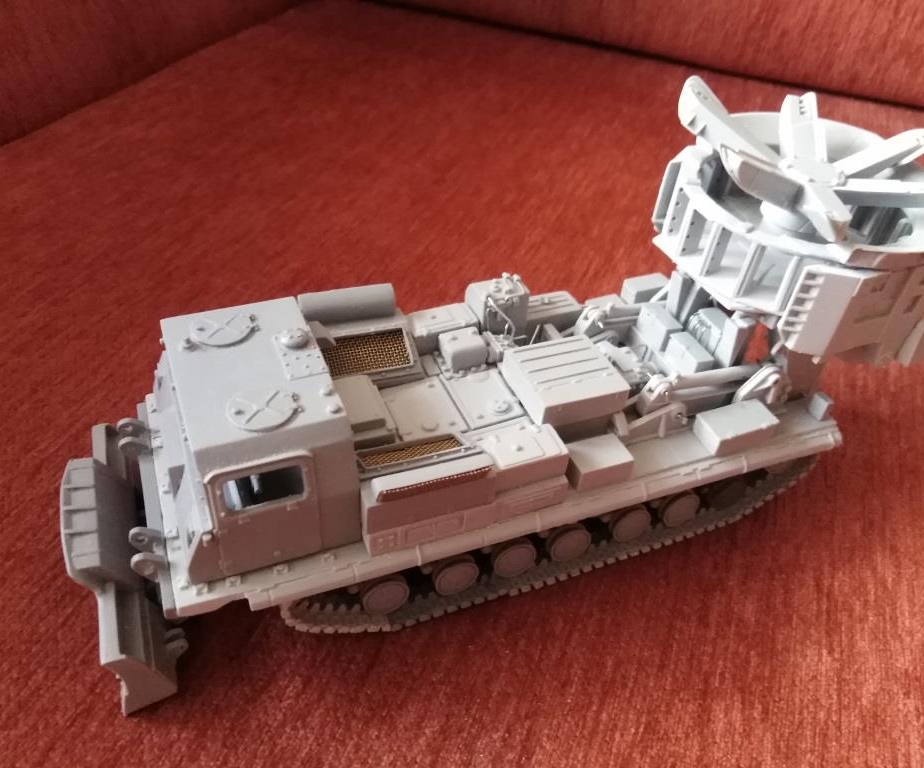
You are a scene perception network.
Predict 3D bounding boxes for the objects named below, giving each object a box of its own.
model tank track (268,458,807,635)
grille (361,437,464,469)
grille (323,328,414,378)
[{"bbox_3d":[0.036,0.047,0.257,0.195,0.036,0.015,-12,42,-19],"label":"model tank track"},{"bbox_3d":[-0.015,0.020,0.225,0.030,0.002,0.014,-12,15,-19],"label":"grille"},{"bbox_3d":[-0.033,-0.010,0.259,0.030,0.002,0.014,-12,70,-19],"label":"grille"}]

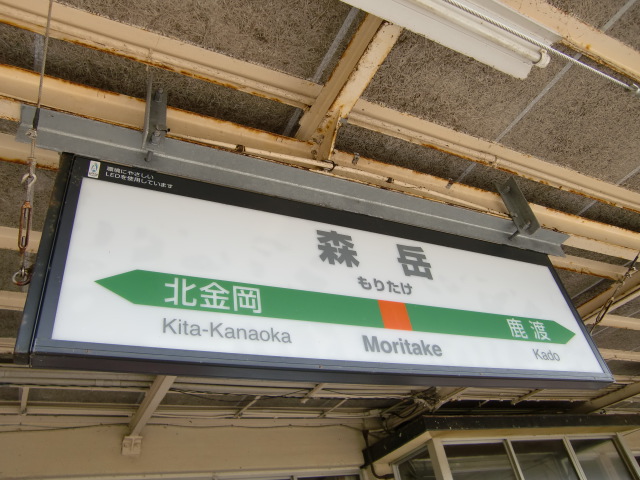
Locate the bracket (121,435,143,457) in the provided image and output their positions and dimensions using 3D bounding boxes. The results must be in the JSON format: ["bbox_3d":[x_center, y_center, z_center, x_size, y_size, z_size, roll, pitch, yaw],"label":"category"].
[{"bbox_3d":[-1.615,1.778,4.467,0.152,0.122,0.100,10,-43,-25],"label":"bracket"}]

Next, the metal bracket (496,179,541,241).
[{"bbox_3d":[0.792,-0.149,2.100,0.058,0.288,0.057,10,-43,-25],"label":"metal bracket"}]

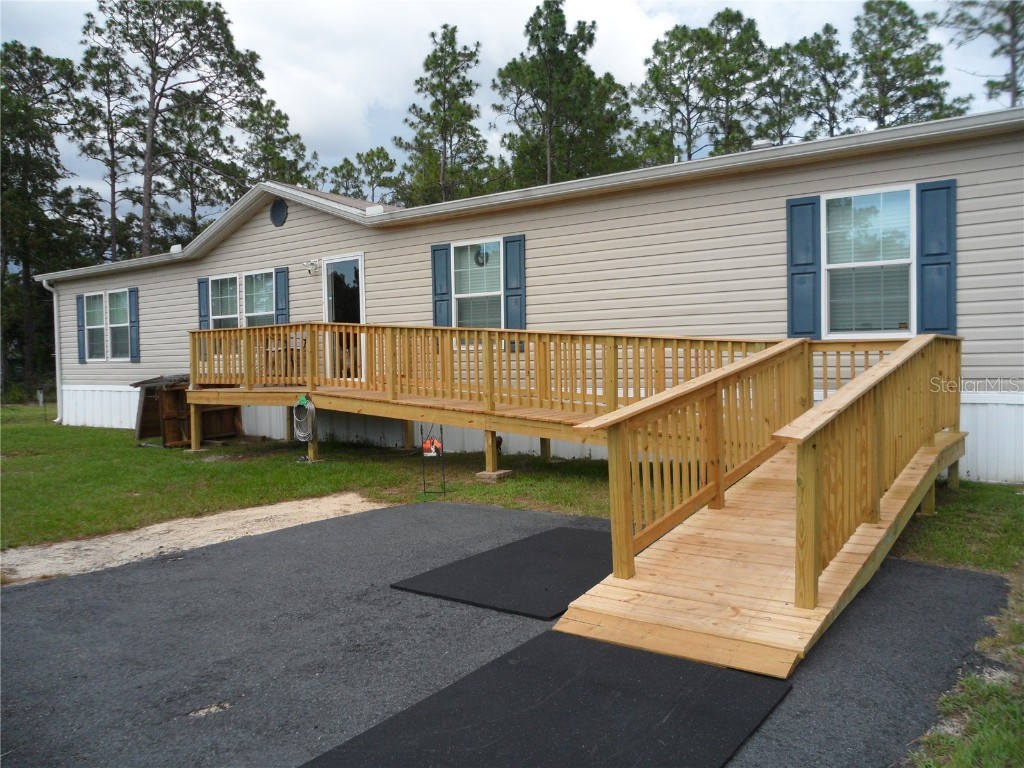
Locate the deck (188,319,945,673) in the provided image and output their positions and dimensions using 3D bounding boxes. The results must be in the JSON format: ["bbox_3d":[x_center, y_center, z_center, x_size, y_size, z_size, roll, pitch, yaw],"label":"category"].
[{"bbox_3d":[-1.401,0.139,8.399,10.270,1.820,5.880,0,2,36],"label":"deck"}]

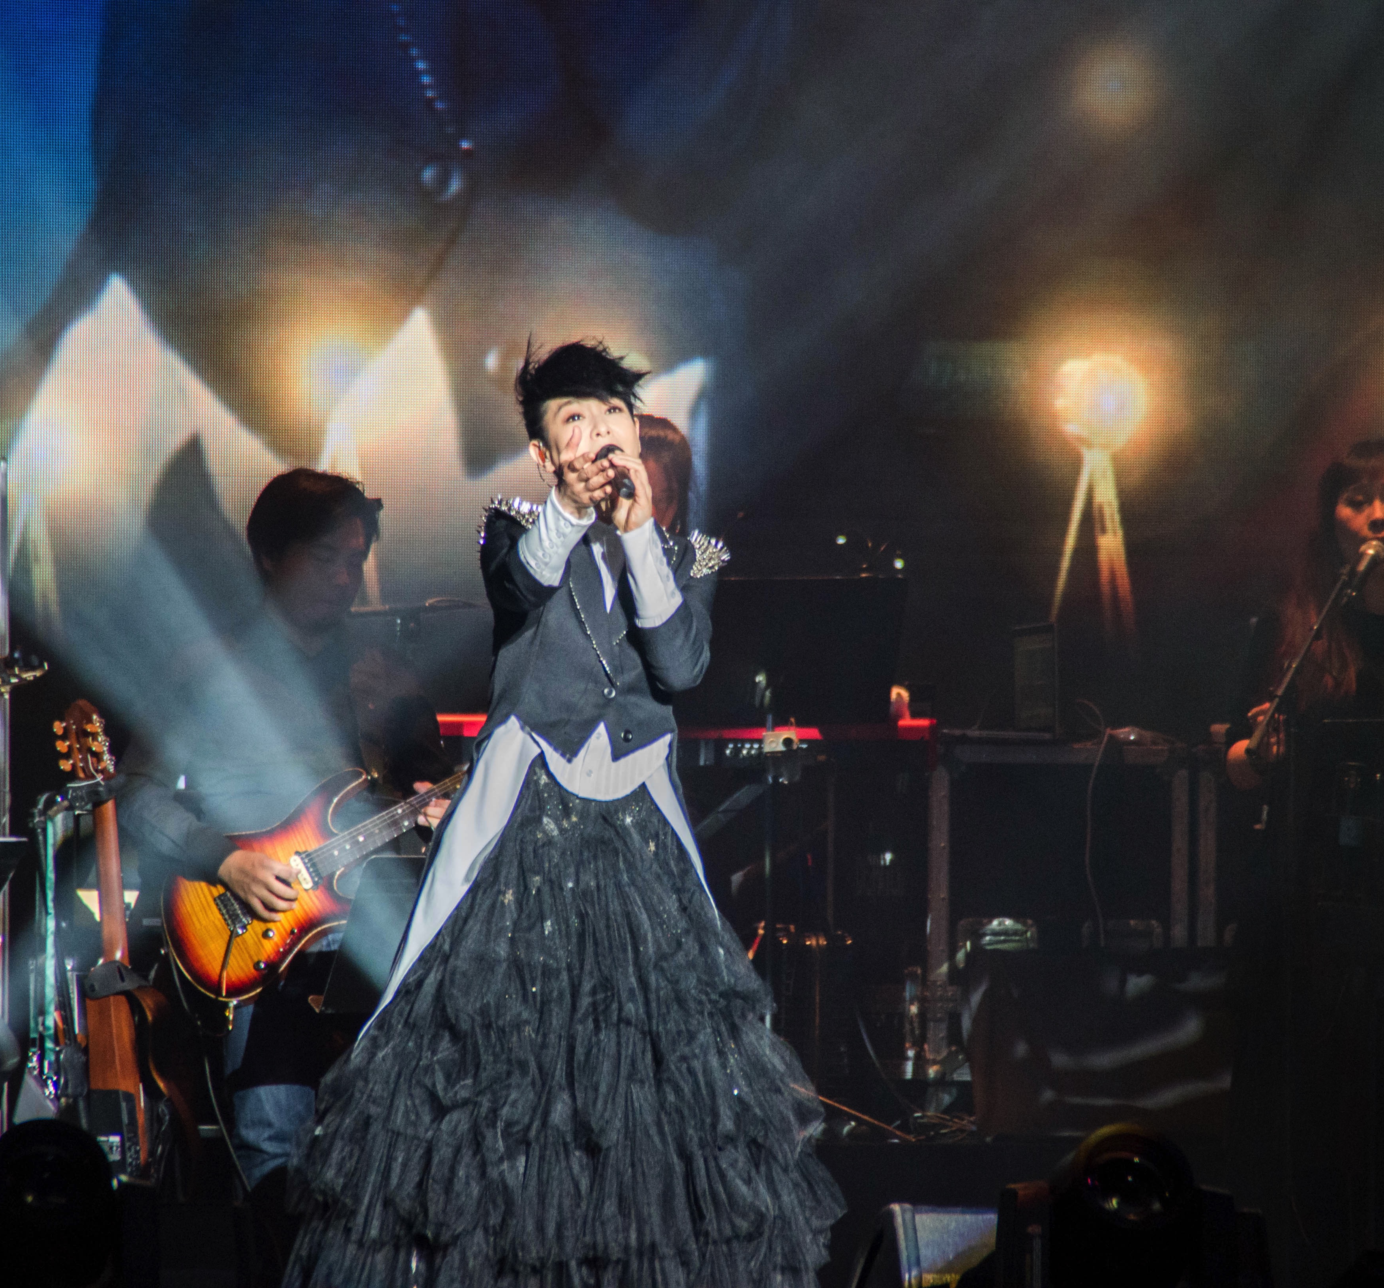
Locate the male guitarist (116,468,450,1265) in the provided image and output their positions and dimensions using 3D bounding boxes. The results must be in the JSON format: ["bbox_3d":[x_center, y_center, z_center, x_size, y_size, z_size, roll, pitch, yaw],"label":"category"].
[{"bbox_3d":[-0.695,0.370,27.500,0.620,1.340,0.720,-1,2,-27],"label":"male guitarist"}]

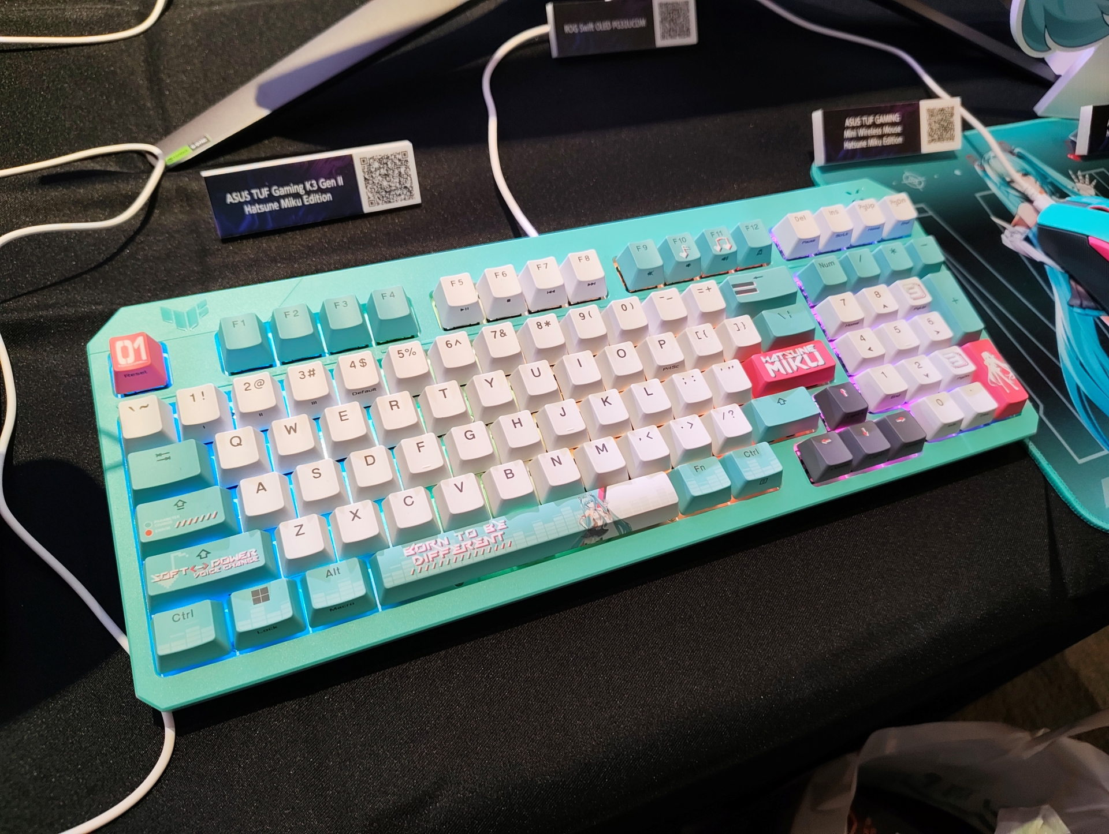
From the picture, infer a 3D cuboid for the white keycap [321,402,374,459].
[{"bbox_3d":[-0.077,0.005,0.288,0.018,0.009,0.018,-14,69,-17],"label":"white keycap"}]

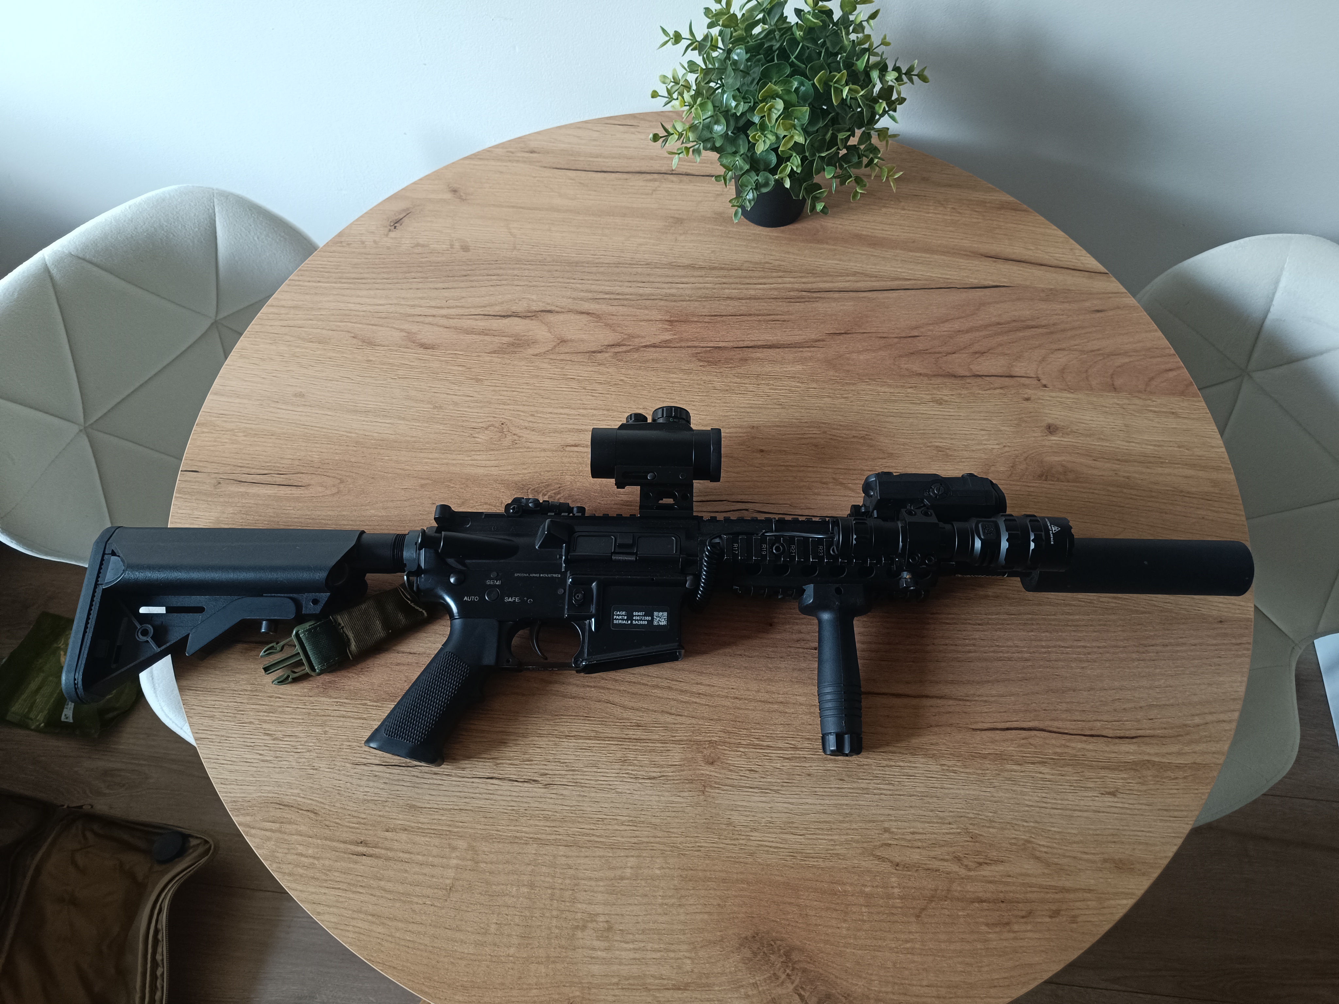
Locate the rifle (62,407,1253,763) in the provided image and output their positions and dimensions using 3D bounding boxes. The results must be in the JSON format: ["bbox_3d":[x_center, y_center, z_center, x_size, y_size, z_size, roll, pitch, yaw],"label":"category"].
[{"bbox_3d":[0.005,0.051,0.659,0.834,0.107,0.263,1,70,0],"label":"rifle"}]

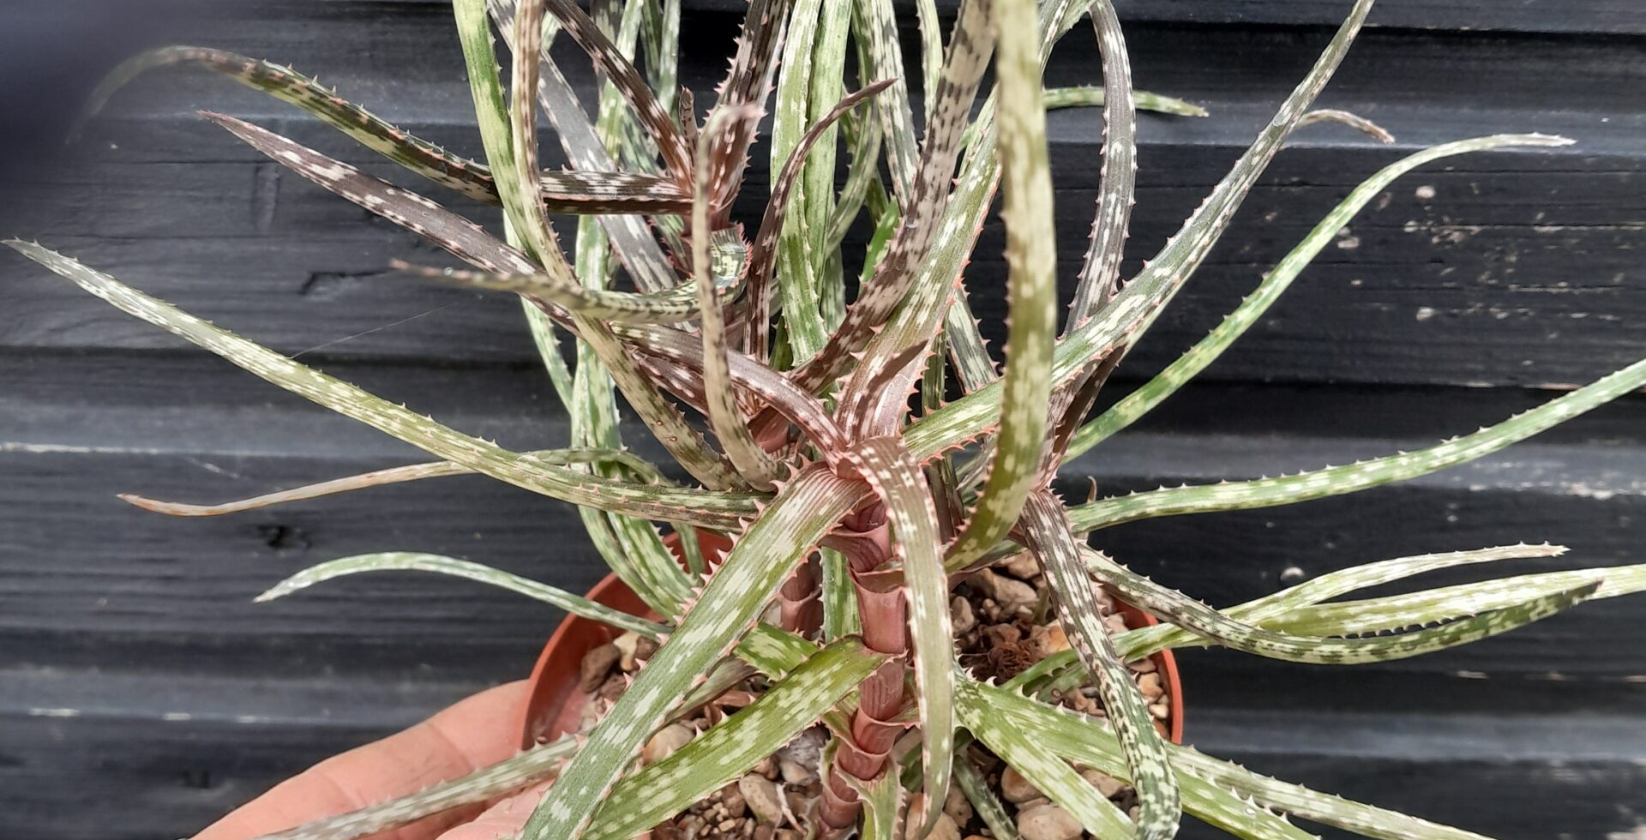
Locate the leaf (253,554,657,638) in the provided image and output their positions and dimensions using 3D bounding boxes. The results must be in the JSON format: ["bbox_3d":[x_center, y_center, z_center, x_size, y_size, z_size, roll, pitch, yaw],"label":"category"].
[{"bbox_3d":[-0.061,0.029,0.281,0.074,0.013,0.013,5,30,7],"label":"leaf"}]

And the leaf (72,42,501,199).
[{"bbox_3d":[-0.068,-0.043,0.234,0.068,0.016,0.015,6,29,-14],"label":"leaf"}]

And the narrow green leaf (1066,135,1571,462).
[{"bbox_3d":[0.079,-0.025,0.276,0.106,0.015,0.014,-32,37,-5],"label":"narrow green leaf"}]

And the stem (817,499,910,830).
[{"bbox_3d":[0.006,0.036,0.237,0.011,0.061,0.008,5,32,0],"label":"stem"}]

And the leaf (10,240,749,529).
[{"bbox_3d":[-0.051,-0.003,0.190,0.099,0.009,0.010,19,68,0],"label":"leaf"}]

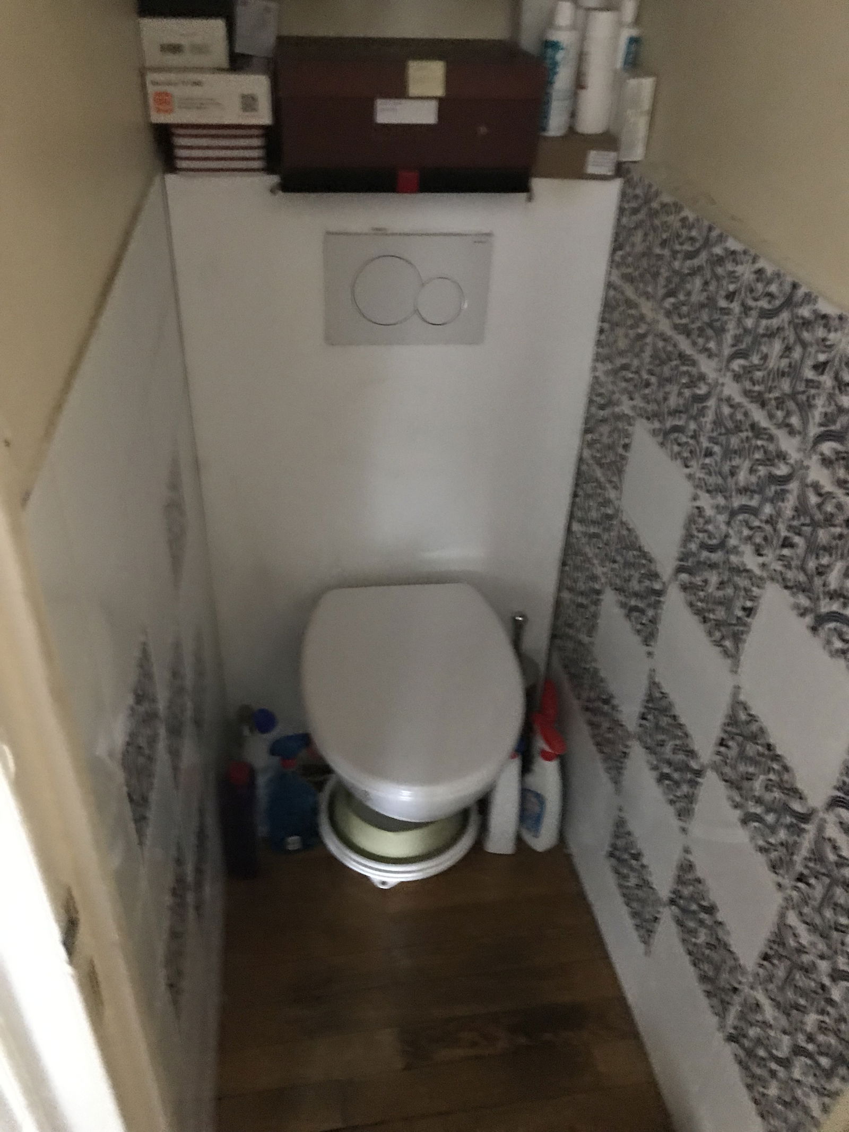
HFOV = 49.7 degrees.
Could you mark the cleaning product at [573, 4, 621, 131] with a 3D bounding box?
[{"bbox_3d":[0.245,-0.699,1.295,0.052,0.155,0.052,-3,34,-9],"label":"cleaning product"}]

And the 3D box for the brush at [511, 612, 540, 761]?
[{"bbox_3d":[0.168,0.273,1.794,0.098,0.445,0.098,-3,34,-9],"label":"brush"}]

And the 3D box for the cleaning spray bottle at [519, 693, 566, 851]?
[{"bbox_3d":[0.224,0.416,1.763,0.058,0.268,0.105,-20,41,-29],"label":"cleaning spray bottle"}]

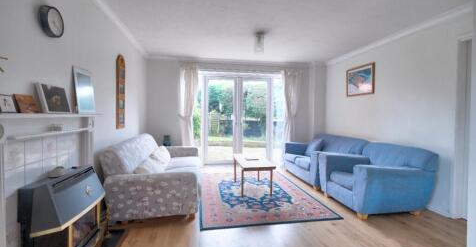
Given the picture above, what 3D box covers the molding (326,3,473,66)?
[{"bbox_3d":[2.199,-1.299,3.468,0.102,0.102,2.588,0,2,-10],"label":"molding"}]

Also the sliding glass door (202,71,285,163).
[{"bbox_3d":[0.115,-0.103,5.001,1.989,2.113,0.102,0,2,-10],"label":"sliding glass door"}]

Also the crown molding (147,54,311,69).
[{"bbox_3d":[-0.075,-1.408,4.840,3.831,0.096,0.102,0,2,-10],"label":"crown molding"}]

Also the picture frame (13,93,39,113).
[{"bbox_3d":[-1.320,-0.121,1.323,0.020,0.115,0.152,-14,4,-10],"label":"picture frame"}]

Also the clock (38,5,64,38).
[{"bbox_3d":[-1.400,-0.766,1.601,0.055,0.210,0.210,0,2,-10],"label":"clock"}]

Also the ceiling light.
[{"bbox_3d":[0.327,-1.213,3.165,0.152,0.311,0.153,0,2,-10],"label":"ceiling light"}]

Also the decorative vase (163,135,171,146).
[{"bbox_3d":[-1.442,0.364,4.277,0.158,0.226,0.158,0,2,-10],"label":"decorative vase"}]

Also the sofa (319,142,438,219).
[{"bbox_3d":[1.756,0.684,2.778,1.051,0.740,0.893,0,2,-10],"label":"sofa"}]

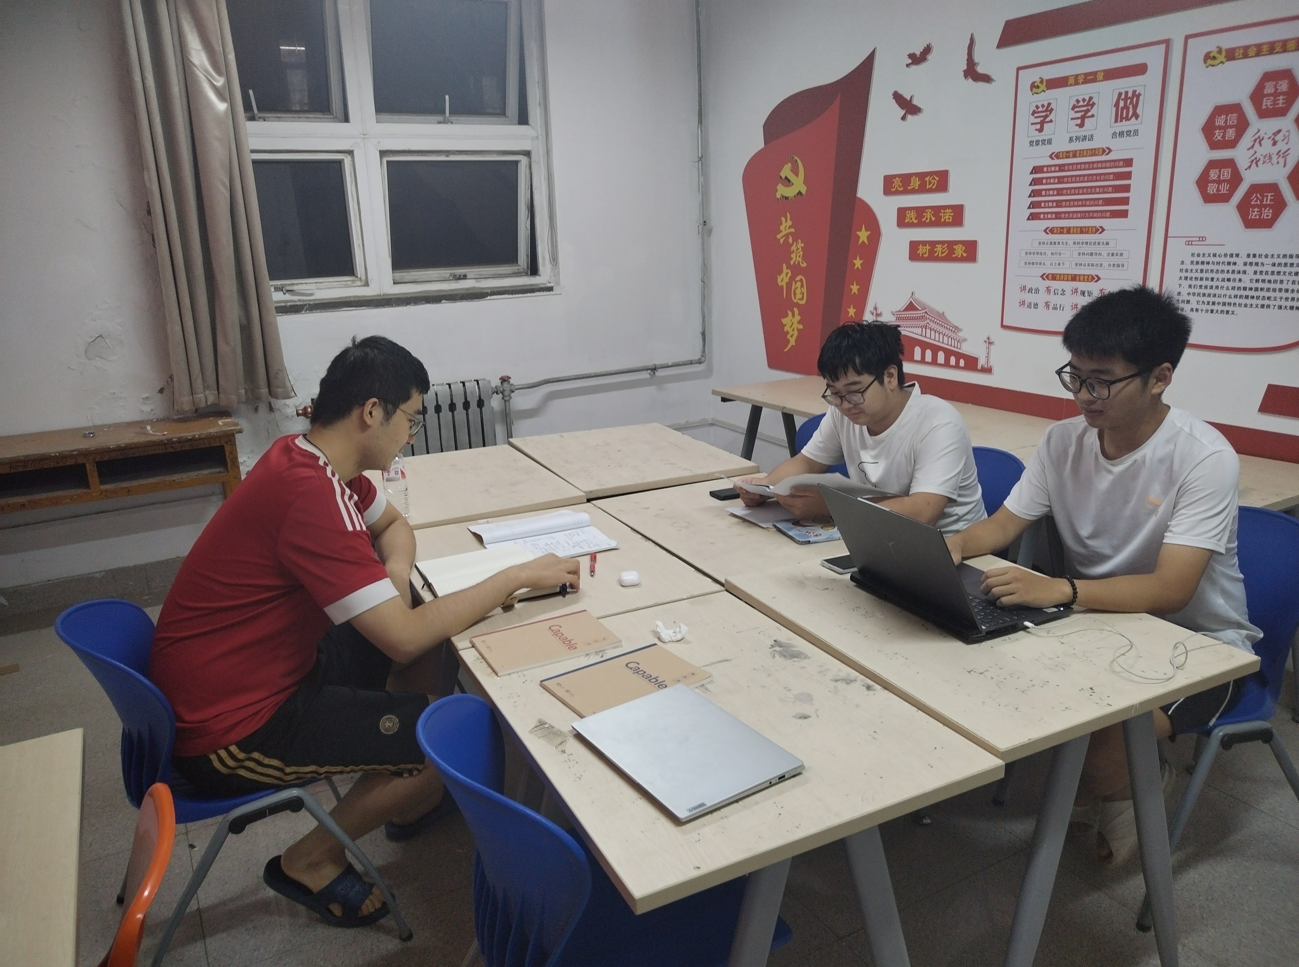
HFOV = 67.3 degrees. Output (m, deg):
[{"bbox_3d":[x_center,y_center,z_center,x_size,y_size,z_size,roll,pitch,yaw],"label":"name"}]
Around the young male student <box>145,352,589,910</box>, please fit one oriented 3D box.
[{"bbox_3d":[-0.624,0.340,2.181,0.900,1.310,0.530,-7,16,-18],"label":"young male student"}]

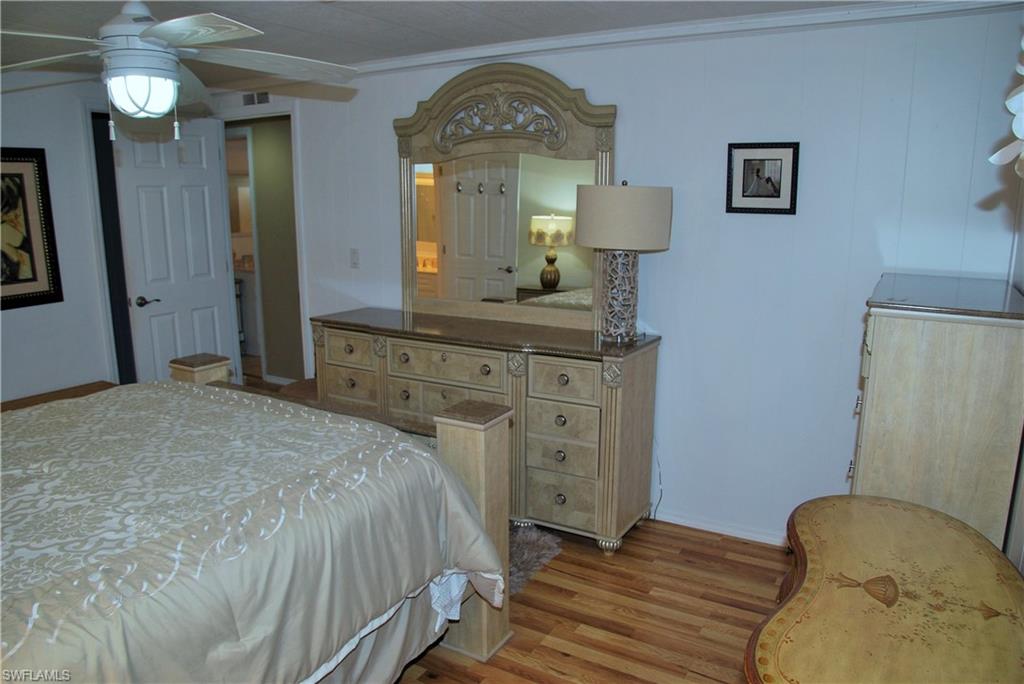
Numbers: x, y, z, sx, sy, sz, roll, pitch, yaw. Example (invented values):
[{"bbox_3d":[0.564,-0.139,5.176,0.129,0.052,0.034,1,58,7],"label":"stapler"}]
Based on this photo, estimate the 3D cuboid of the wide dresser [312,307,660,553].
[{"bbox_3d":[-0.213,0.392,3.612,1.840,0.957,0.489,7,13,29],"label":"wide dresser"}]

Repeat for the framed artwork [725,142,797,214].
[{"bbox_3d":[1.096,-0.715,2.990,0.293,0.299,0.025,7,13,29],"label":"framed artwork"}]

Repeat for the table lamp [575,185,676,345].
[{"bbox_3d":[0.504,-0.370,3.150,0.439,0.726,0.439,7,13,29],"label":"table lamp"}]

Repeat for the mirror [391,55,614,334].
[{"bbox_3d":[-0.068,-0.757,3.575,1.300,1.311,0.074,7,13,29],"label":"mirror"}]

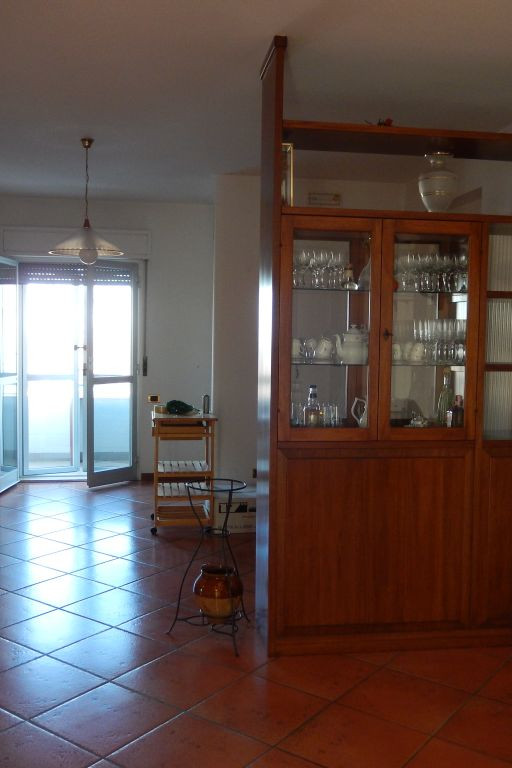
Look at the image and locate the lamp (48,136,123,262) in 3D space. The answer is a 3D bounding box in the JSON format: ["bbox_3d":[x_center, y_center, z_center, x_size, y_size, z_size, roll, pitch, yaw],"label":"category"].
[{"bbox_3d":[-1.112,-1.202,4.872,0.485,0.825,0.485,1,3,-9],"label":"lamp"}]

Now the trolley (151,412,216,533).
[{"bbox_3d":[-0.551,0.652,5.610,0.460,0.850,0.550,1,3,-9],"label":"trolley"}]

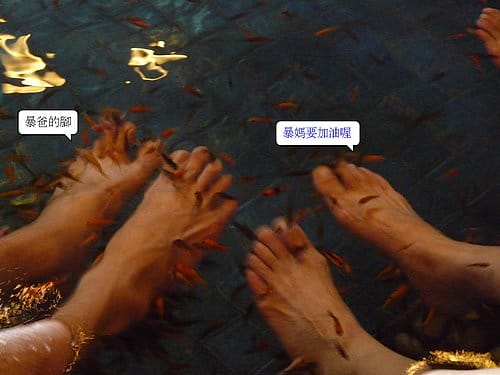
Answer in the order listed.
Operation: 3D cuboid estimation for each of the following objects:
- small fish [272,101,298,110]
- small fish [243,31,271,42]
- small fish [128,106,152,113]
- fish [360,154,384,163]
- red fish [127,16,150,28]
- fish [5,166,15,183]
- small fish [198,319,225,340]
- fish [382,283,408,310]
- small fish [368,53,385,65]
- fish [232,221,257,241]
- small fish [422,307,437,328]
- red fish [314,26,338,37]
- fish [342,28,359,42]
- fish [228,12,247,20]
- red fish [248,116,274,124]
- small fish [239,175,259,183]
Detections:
[{"bbox_3d":[0.049,-0.116,1.429,0.037,0.010,0.007,3,43,3],"label":"small fish"},{"bbox_3d":[0.011,-0.220,1.494,0.038,0.009,0.006,4,42,4],"label":"small fish"},{"bbox_3d":[-0.148,-0.105,1.367,0.032,0.008,0.005,0,42,0],"label":"small fish"},{"bbox_3d":[0.159,-0.037,1.312,0.031,0.008,0.006,-1,42,-1],"label":"fish"},{"bbox_3d":[-0.174,-0.258,1.582,0.041,0.011,0.008,20,47,20],"label":"red fish"},{"bbox_3d":[-0.301,-0.016,1.268,0.005,0.008,0.031,-12,43,-13],"label":"fish"},{"bbox_3d":[-0.043,0.159,1.134,0.038,0.010,0.007,-31,51,-29],"label":"small fish"},{"bbox_3d":[0.169,0.125,1.171,0.008,0.011,0.042,32,51,29],"label":"fish"},{"bbox_3d":[0.189,-0.193,1.512,0.007,0.010,0.035,-29,50,-28],"label":"small fish"},{"bbox_3d":[-0.007,0.051,1.194,0.006,0.010,0.038,-31,51,-30],"label":"fish"},{"bbox_3d":[0.198,0.143,1.112,0.006,0.008,0.032,18,45,19],"label":"small fish"},{"bbox_3d":[0.116,-0.236,1.532,0.041,0.010,0.008,-18,45,-19],"label":"red fish"},{"bbox_3d":[0.150,-0.225,1.500,0.005,0.008,0.033,-22,47,-23],"label":"fish"},{"bbox_3d":[-0.019,-0.265,1.565,0.028,0.007,0.005,-19,45,-20],"label":"fish"},{"bbox_3d":[0.016,-0.090,1.370,0.035,0.009,0.007,2,42,3],"label":"red fish"},{"bbox_3d":[-0.002,-0.011,1.262,0.027,0.007,0.004,-15,44,-16],"label":"small fish"}]

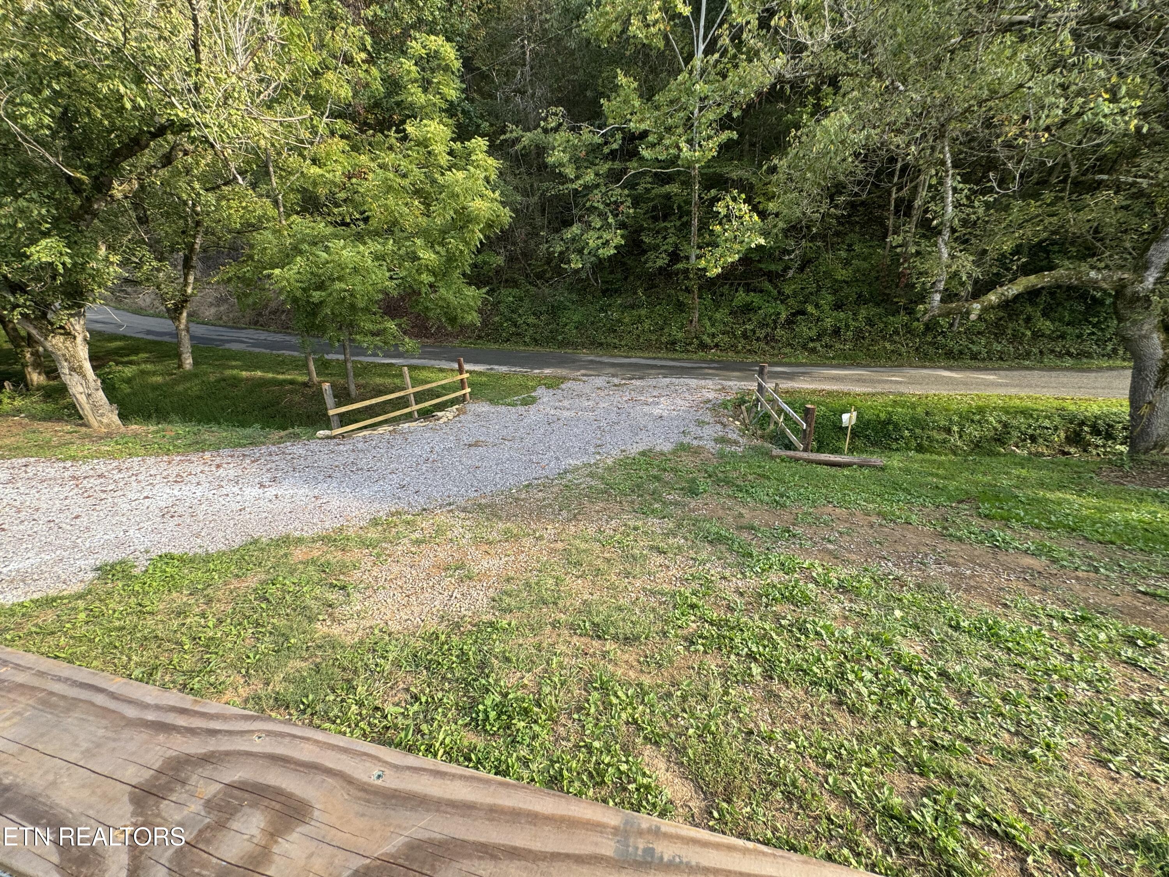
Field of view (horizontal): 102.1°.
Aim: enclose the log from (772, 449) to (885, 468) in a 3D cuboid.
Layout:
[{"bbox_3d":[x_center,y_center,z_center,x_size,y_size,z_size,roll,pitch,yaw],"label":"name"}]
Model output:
[{"bbox_3d":[4.096,0.333,8.000,1.656,0.165,0.175,5,20,21],"label":"log"}]

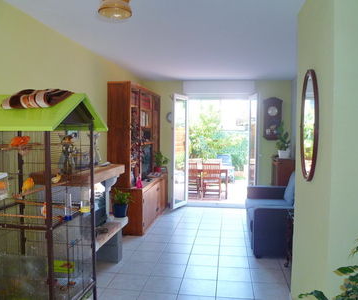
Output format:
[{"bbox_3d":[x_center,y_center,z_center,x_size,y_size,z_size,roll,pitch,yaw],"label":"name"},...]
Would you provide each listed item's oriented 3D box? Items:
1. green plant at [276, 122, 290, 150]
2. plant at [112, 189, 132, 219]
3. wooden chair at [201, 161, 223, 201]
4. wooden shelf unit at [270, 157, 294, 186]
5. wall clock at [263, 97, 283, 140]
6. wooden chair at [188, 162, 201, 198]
[{"bbox_3d":[1.809,-0.232,5.638,0.240,0.500,0.240,0,2,9],"label":"green plant"},{"bbox_3d":[-0.682,0.648,3.918,0.205,0.330,0.205,0,2,9],"label":"plant"},{"bbox_3d":[0.797,0.739,7.803,0.460,0.870,0.520,0,2,9],"label":"wooden chair"},{"bbox_3d":[1.876,0.650,5.716,0.360,1.020,0.760,0,2,9],"label":"wooden shelf unit"},{"bbox_3d":[1.753,-0.574,6.026,0.365,0.810,0.150,0,2,9],"label":"wall clock"},{"bbox_3d":[0.296,0.736,7.899,0.460,0.870,0.520,0,2,9],"label":"wooden chair"}]

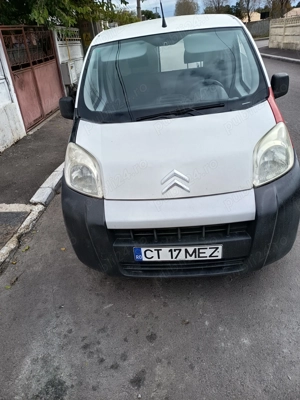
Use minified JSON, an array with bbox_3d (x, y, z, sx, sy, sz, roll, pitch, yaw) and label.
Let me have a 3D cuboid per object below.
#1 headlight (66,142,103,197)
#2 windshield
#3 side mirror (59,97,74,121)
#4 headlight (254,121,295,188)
[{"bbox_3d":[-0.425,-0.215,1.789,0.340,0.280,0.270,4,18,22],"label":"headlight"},{"bbox_3d":[0.139,-0.942,2.096,1.400,0.825,0.147,-4,-16,5],"label":"windshield"},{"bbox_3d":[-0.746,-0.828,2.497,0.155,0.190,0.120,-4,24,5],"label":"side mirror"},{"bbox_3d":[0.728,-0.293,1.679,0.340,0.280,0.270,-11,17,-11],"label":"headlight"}]

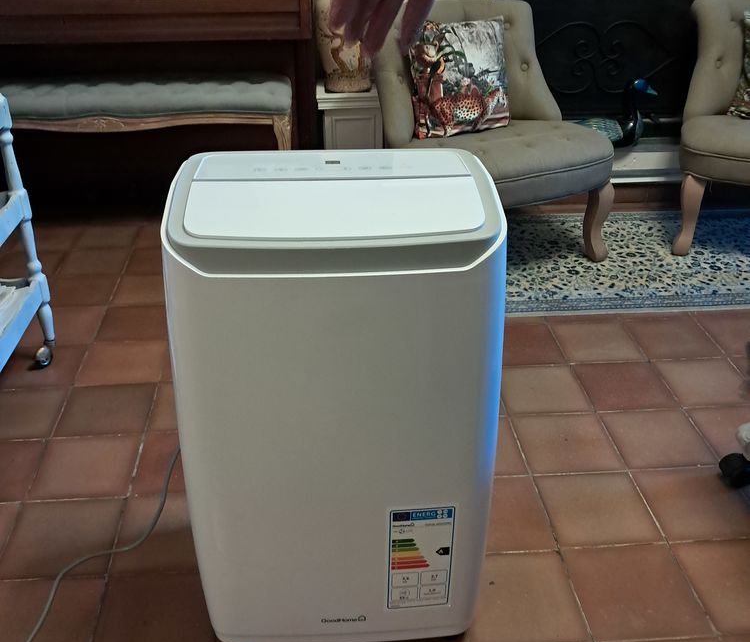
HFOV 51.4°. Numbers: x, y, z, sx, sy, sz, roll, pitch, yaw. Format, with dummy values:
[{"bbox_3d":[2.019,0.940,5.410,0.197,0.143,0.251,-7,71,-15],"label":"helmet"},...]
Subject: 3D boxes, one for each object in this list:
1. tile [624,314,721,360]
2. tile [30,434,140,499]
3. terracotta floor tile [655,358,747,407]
[{"bbox_3d":[0.787,0.056,2.073,0.200,0.013,0.197,-2,30,-4],"label":"tile"},{"bbox_3d":[-0.602,0.312,1.637,0.200,0.015,0.197,-2,30,-4],"label":"tile"},{"bbox_3d":[0.804,0.156,1.900,0.200,0.013,0.197,-2,30,-4],"label":"terracotta floor tile"}]

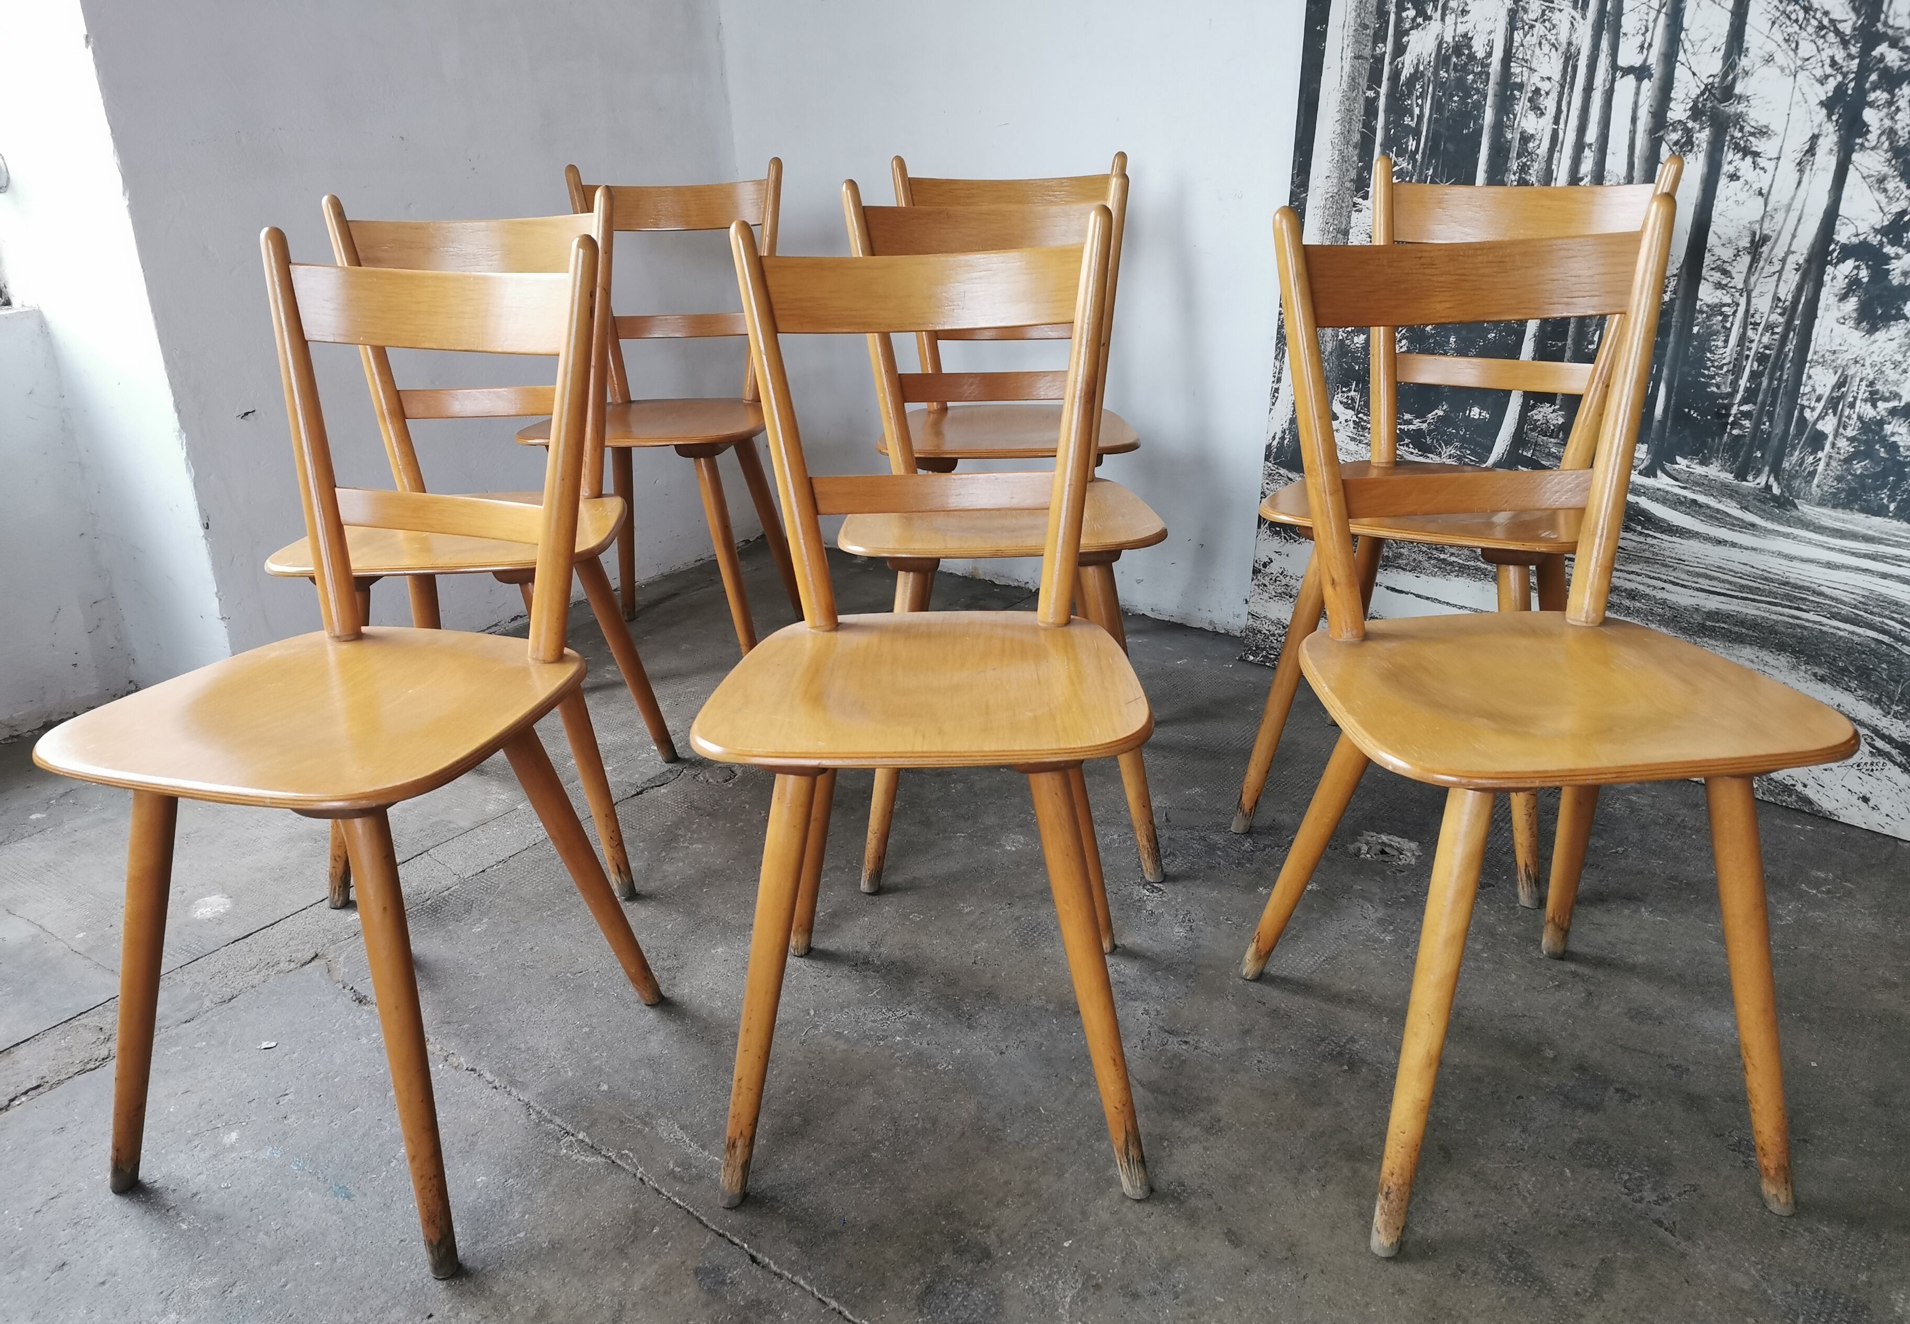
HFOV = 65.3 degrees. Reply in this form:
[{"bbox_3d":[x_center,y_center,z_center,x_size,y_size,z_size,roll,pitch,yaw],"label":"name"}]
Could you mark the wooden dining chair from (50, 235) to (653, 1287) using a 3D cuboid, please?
[{"bbox_3d":[-0.569,0.053,1.405,0.410,0.840,0.453,5,23,18],"label":"wooden dining chair"}]

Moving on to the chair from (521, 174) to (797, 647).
[{"bbox_3d":[-0.494,-0.398,2.534,0.410,0.840,0.453,0,22,6],"label":"chair"}]

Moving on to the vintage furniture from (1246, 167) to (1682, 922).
[{"bbox_3d":[0.641,-0.197,1.930,0.410,0.840,0.453,11,25,29],"label":"vintage furniture"}]

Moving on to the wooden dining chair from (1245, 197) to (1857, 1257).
[{"bbox_3d":[0.525,0.033,1.360,0.410,0.840,0.453,-4,22,-4],"label":"wooden dining chair"}]

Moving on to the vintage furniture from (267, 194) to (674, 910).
[{"bbox_3d":[-0.625,-0.161,1.948,0.410,0.840,0.453,-2,22,-1],"label":"vintage furniture"}]

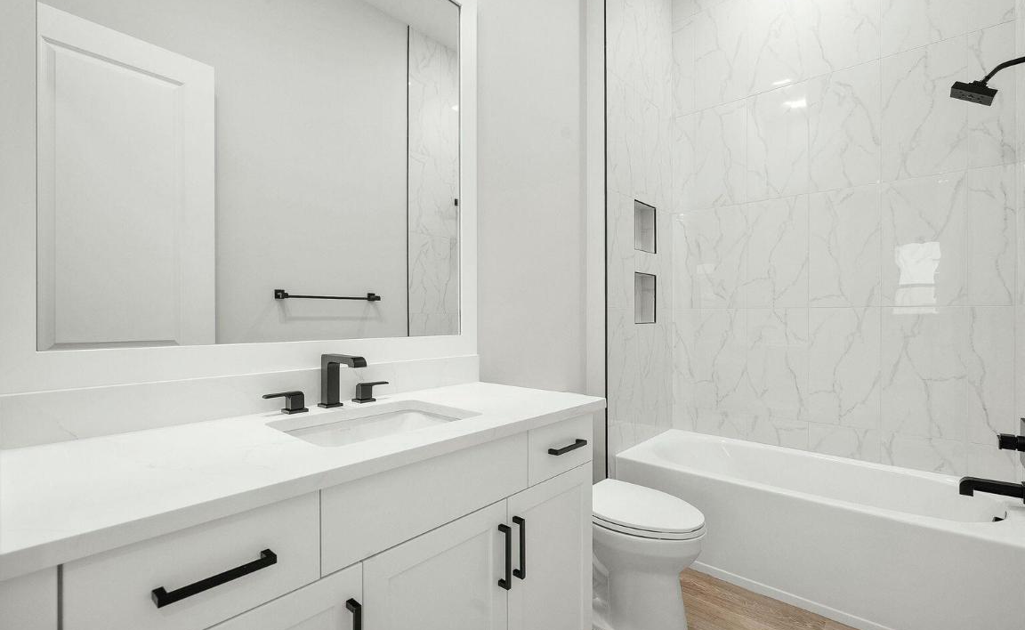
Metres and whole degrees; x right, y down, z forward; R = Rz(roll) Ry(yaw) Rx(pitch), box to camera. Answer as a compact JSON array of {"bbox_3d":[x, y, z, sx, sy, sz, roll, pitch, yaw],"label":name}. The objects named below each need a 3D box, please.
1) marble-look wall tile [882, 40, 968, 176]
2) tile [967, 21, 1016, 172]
[{"bbox_3d":[1.931,-0.956,2.145,0.302,0.612,0.010,0,0,42],"label":"marble-look wall tile"},{"bbox_3d":[2.099,-0.958,2.001,0.145,0.610,0.010,0,0,41],"label":"tile"}]

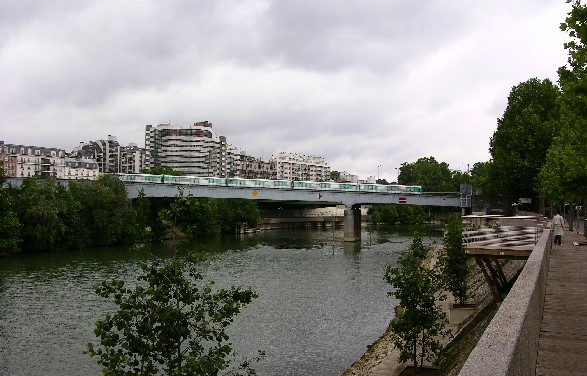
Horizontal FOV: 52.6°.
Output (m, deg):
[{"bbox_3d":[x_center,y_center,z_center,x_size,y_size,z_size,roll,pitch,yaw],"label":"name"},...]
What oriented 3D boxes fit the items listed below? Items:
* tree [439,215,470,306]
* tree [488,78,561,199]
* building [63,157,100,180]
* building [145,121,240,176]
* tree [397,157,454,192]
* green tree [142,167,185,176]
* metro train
[{"bbox_3d":[5.139,2.306,18.825,1.080,2.950,1.050,0,-2,0],"label":"tree"},{"bbox_3d":[29.924,-4.739,75.240,10.500,18.700,10.500,0,-2,0],"label":"tree"},{"bbox_3d":[-92.638,-2.709,259.300,16.000,21.500,12.500,2,-3,-35],"label":"building"},{"bbox_3d":[-55.827,-13.931,324.783,47.000,45.000,20.000,0,-2,-8],"label":"building"},{"bbox_3d":[48.230,-0.566,215.183,19.500,21.800,18.000,0,-2,0],"label":"tree"},{"bbox_3d":[-43.500,1.251,200.102,14.500,17.000,13.500,0,-2,0],"label":"green tree"},{"bbox_3d":[-7.859,-0.216,143.500,77.000,3.500,2.500,2,-2,0],"label":"metro train"}]

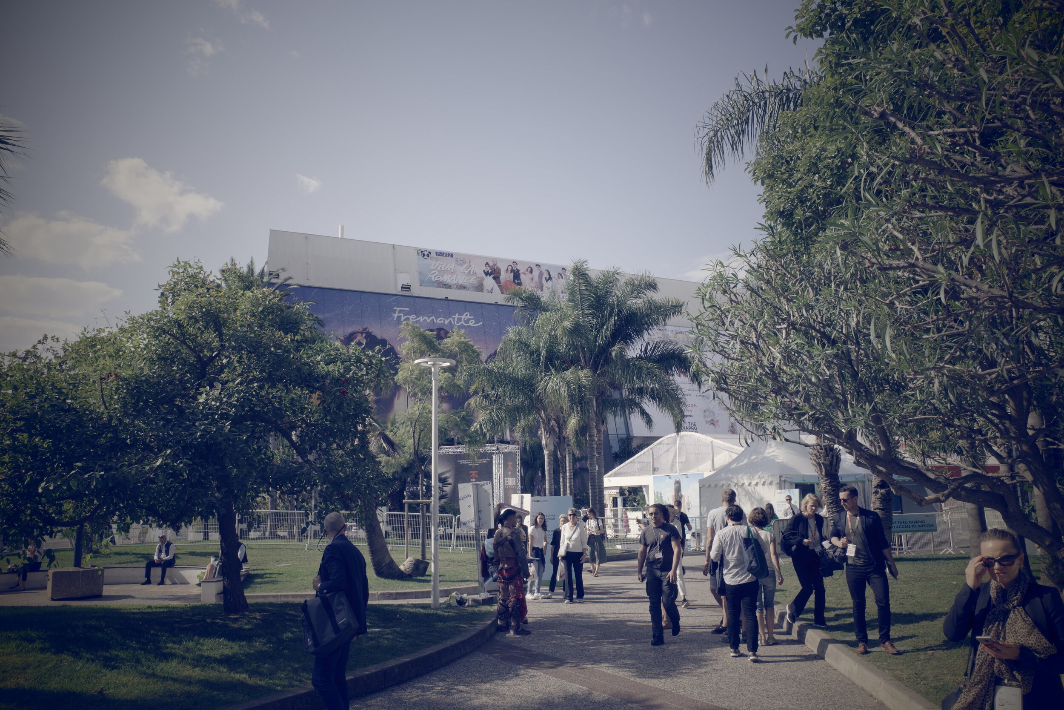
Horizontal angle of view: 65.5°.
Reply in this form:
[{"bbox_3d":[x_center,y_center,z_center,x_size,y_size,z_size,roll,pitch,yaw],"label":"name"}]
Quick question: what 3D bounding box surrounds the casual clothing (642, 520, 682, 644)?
[{"bbox_3d":[1.651,2.830,10.571,0.480,1.430,0.400,-4,-11,15],"label":"casual clothing"}]

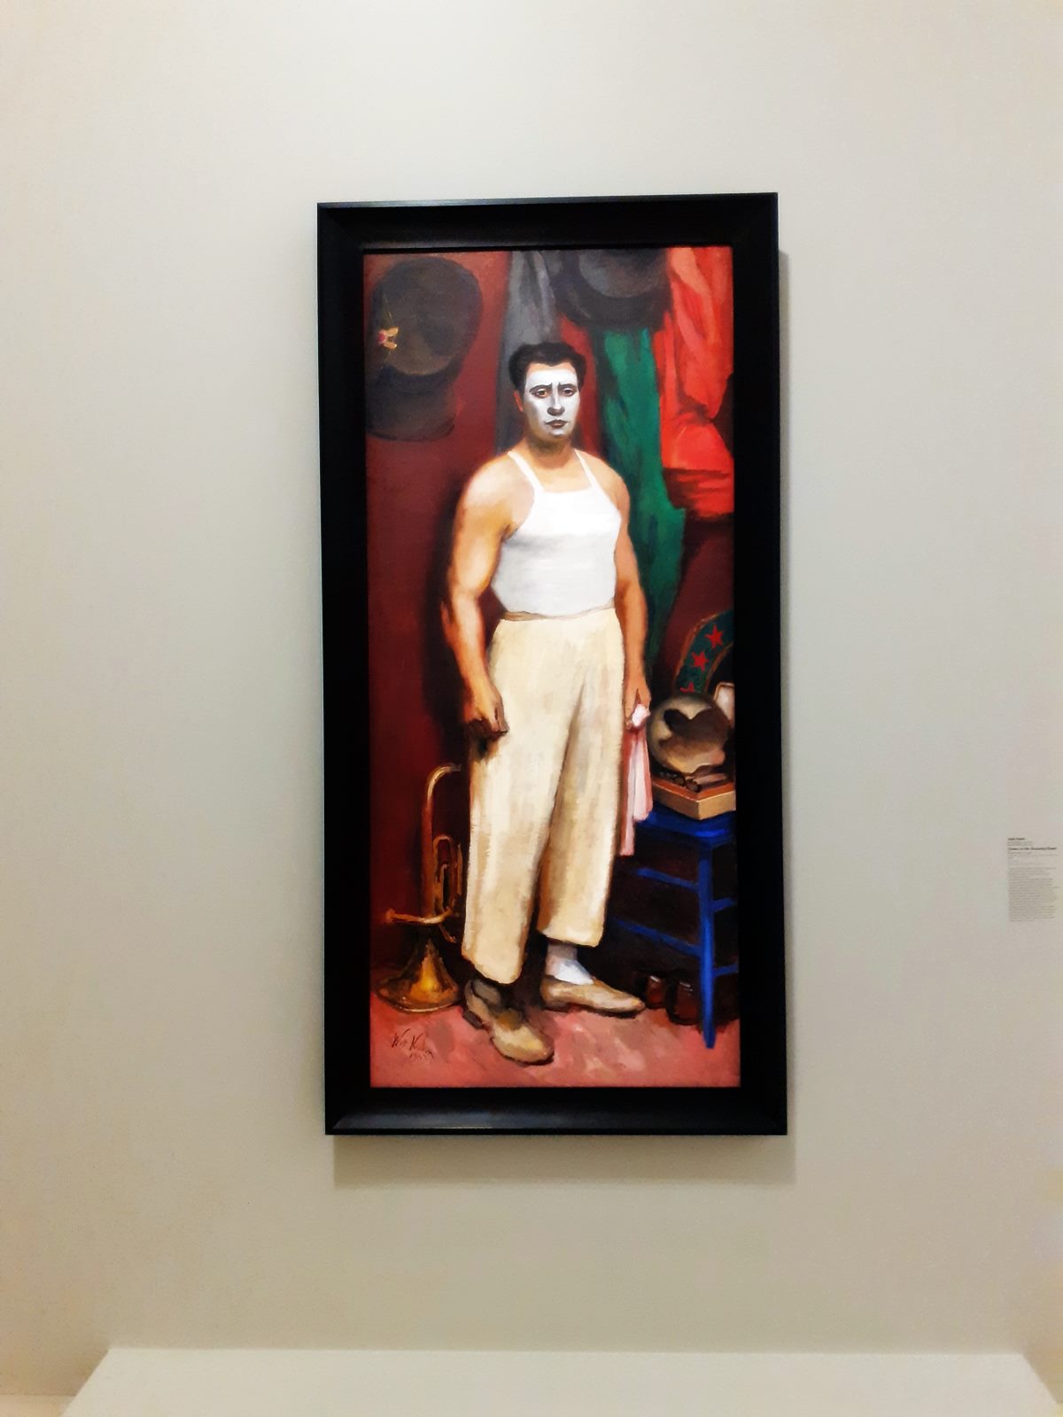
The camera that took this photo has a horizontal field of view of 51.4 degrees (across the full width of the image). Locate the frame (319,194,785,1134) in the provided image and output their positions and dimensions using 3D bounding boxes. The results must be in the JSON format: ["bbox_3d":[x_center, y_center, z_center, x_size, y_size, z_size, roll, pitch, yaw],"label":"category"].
[{"bbox_3d":[0.043,-0.091,2.407,0.990,2.013,0.070,-1,0,2],"label":"frame"}]

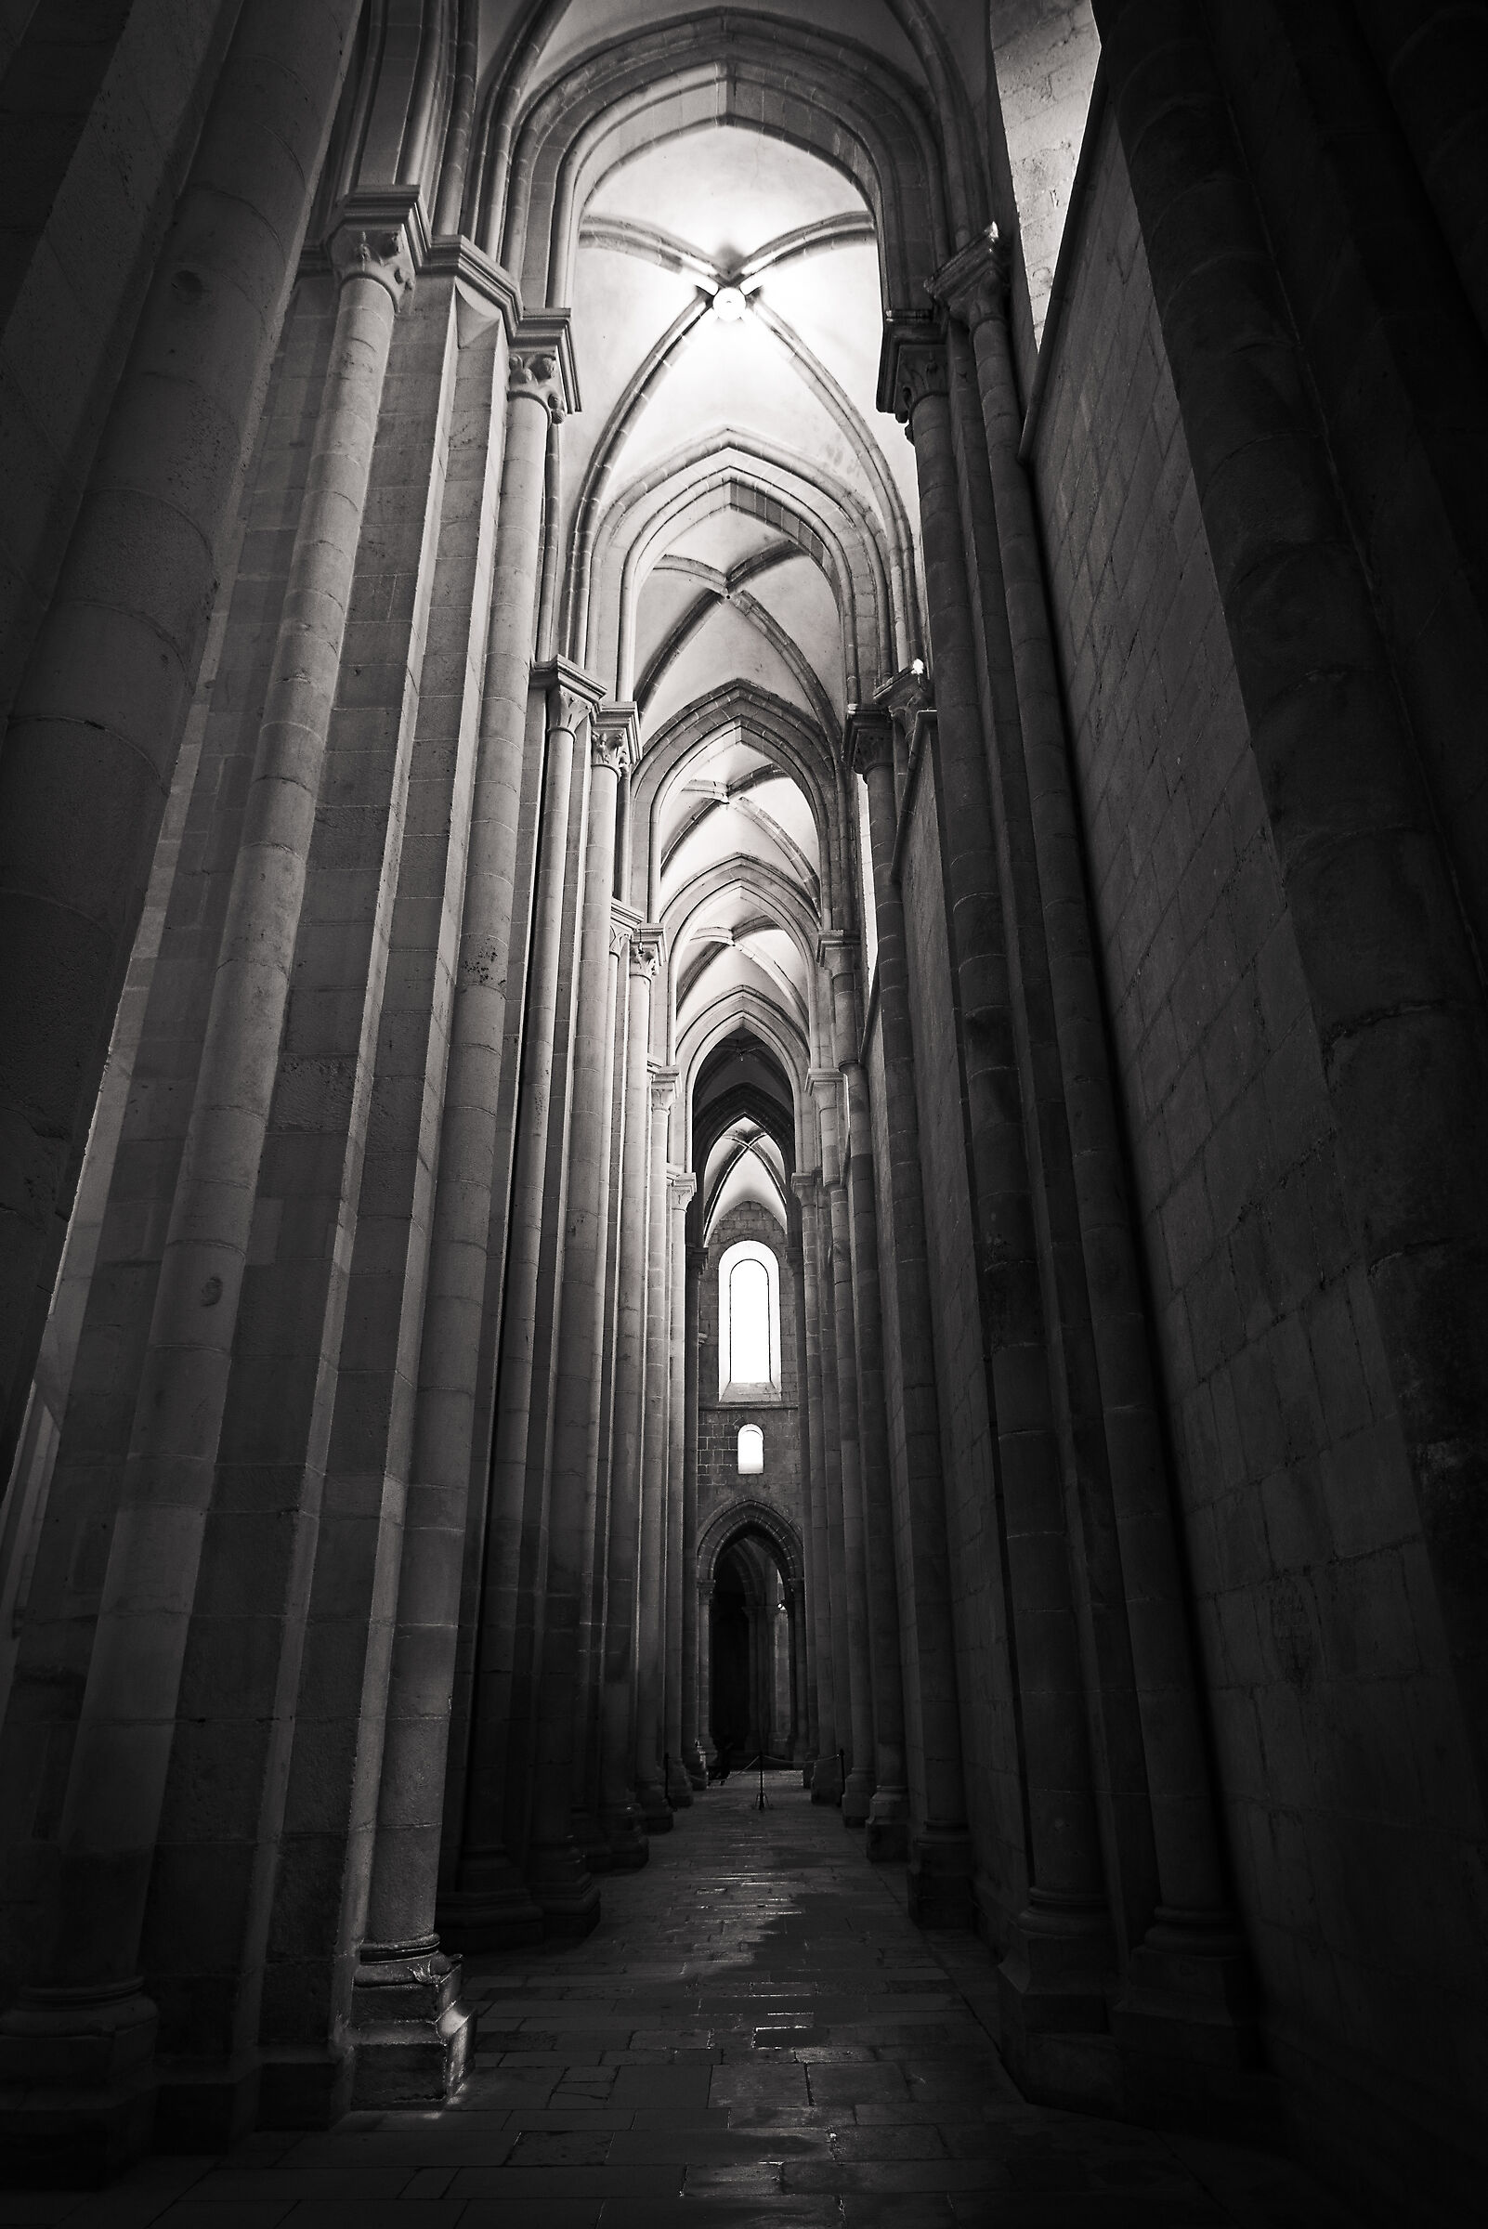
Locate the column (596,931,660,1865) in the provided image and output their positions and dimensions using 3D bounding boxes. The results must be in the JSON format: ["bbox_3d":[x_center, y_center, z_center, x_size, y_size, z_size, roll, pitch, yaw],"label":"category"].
[{"bbox_3d":[-1.578,3.282,19.326,0.568,13.580,1.084,0,-25,0],"label":"column"}]

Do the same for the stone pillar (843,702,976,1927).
[{"bbox_3d":[1.670,1.076,14.538,0.654,13.580,1.032,0,-25,0],"label":"stone pillar"}]

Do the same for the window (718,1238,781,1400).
[{"bbox_3d":[0.167,6.947,44.492,2.098,5.676,0.600,0,-25,0],"label":"window"}]

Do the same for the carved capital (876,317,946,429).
[{"bbox_3d":[1.576,-6.891,12.365,0.568,0.904,1.006,0,-25,0],"label":"carved capital"}]

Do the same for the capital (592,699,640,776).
[{"bbox_3d":[-1.643,-4.688,17.187,0.542,0.869,1.015,0,-25,0],"label":"capital"}]

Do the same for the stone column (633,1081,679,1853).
[{"bbox_3d":[-1.542,5.480,24.126,0.550,13.580,1.084,0,-25,0],"label":"stone column"}]

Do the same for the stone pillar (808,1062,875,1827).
[{"bbox_3d":[1.744,5.473,24.138,0.688,13.580,1.032,0,-25,0],"label":"stone pillar"}]

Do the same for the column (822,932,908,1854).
[{"bbox_3d":[1.707,3.274,19.339,0.671,13.580,1.032,0,-25,0],"label":"column"}]

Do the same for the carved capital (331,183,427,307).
[{"bbox_3d":[-3.247,-7.376,11.324,0.912,0.852,0.791,0,-25,0],"label":"carved capital"}]

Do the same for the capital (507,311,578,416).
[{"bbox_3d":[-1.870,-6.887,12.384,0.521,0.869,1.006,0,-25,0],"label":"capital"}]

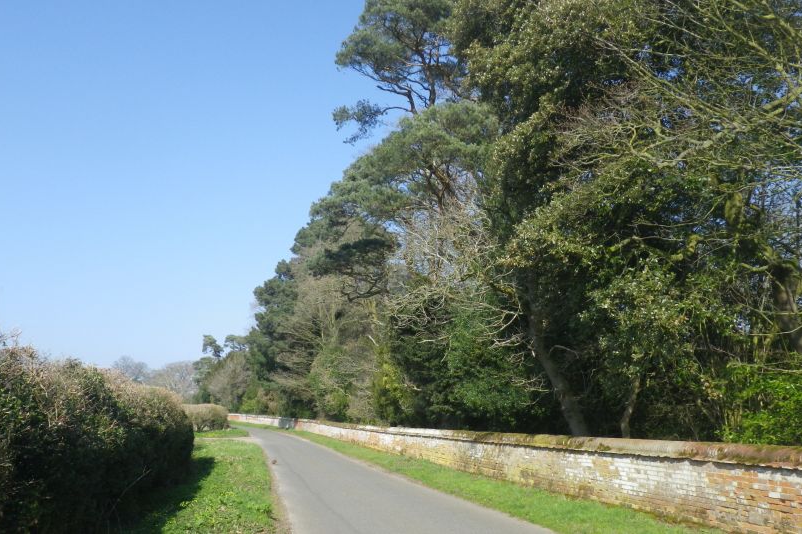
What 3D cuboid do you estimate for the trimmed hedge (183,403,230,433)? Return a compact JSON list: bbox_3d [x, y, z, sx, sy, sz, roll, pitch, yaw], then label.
[{"bbox_3d":[-18.650,14.090,66.000,5.200,2.500,3.000,6,-13,-24],"label":"trimmed hedge"}]

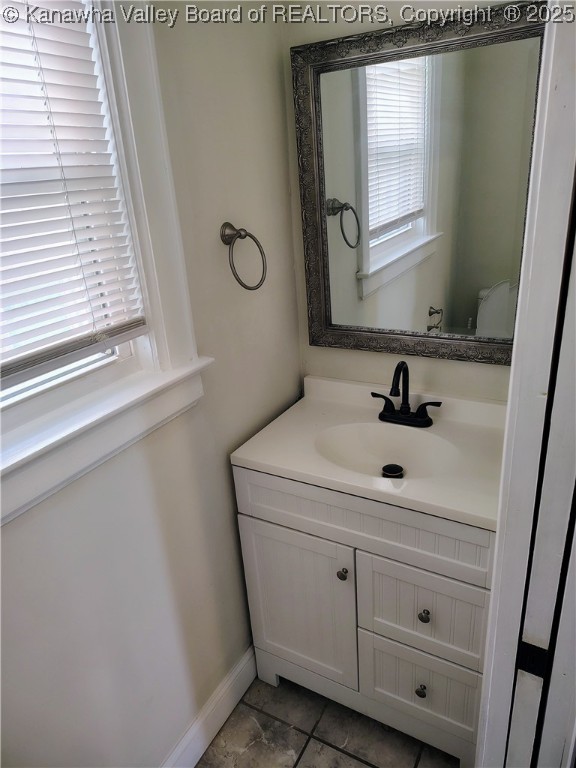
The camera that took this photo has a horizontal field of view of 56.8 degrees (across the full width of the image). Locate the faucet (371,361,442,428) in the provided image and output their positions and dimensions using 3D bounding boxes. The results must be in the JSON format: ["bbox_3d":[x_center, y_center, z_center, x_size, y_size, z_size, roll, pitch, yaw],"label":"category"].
[{"bbox_3d":[0.332,0.033,1.559,0.220,0.207,0.131,9,25,29],"label":"faucet"}]

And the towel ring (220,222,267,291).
[{"bbox_3d":[-0.120,-0.337,1.413,0.064,0.180,0.164,9,25,29],"label":"towel ring"}]

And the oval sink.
[{"bbox_3d":[0.276,0.241,1.505,0.401,0.129,0.309,9,25,29],"label":"oval sink"}]

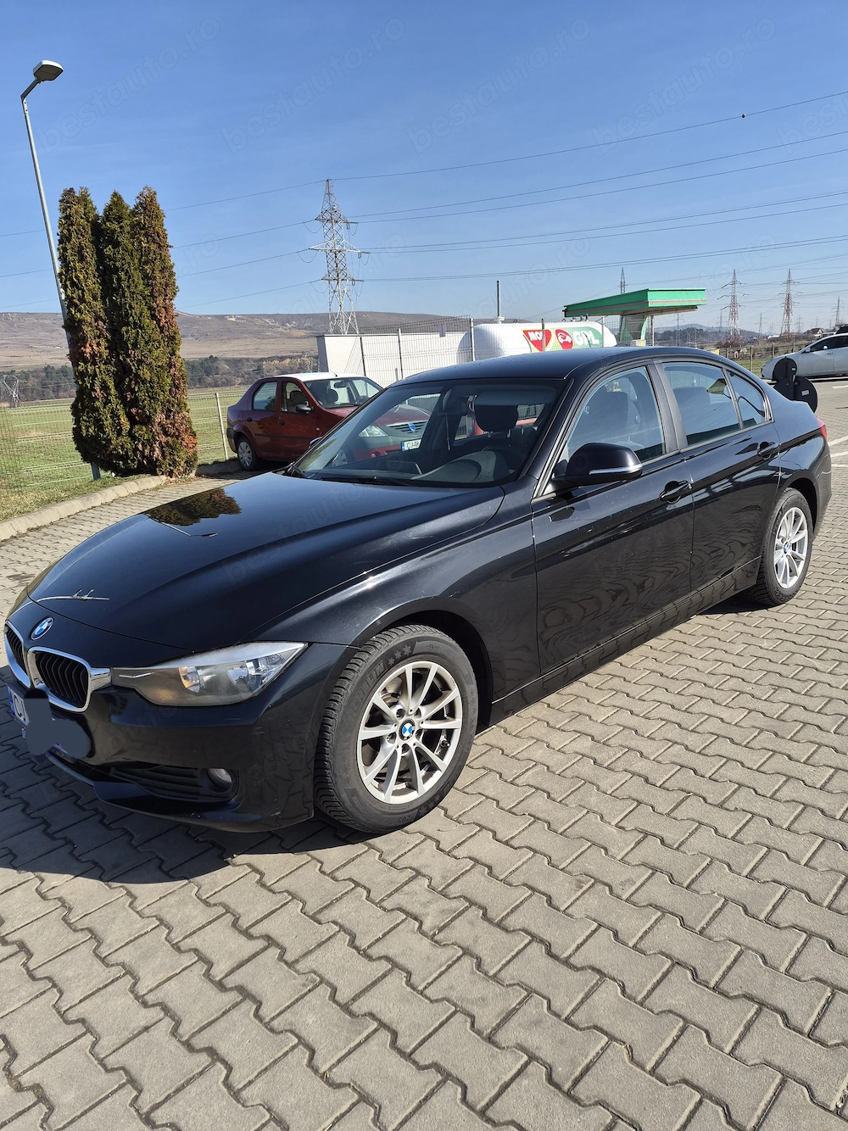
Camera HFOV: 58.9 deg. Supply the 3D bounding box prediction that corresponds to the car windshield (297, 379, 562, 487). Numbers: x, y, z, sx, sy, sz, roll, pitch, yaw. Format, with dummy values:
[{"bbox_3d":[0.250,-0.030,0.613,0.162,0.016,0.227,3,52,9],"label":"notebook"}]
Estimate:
[{"bbox_3d":[-0.029,-0.589,3.314,1.400,0.130,0.750,9,52,46],"label":"car windshield"}]

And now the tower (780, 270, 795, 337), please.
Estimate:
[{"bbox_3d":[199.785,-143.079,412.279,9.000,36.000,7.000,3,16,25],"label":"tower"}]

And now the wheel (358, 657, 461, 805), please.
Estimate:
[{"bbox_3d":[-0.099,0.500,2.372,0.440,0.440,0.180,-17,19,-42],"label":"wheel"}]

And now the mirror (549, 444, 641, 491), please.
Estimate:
[{"bbox_3d":[0.615,-0.353,2.707,0.200,0.160,0.245,-16,17,-41],"label":"mirror"}]

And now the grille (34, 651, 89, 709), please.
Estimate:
[{"bbox_3d":[-1.057,0.336,2.234,0.270,0.165,0.060,5,16,37],"label":"grille"}]

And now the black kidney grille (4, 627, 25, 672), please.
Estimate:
[{"bbox_3d":[-1.348,0.283,2.511,0.060,0.160,0.280,-13,17,-31],"label":"black kidney grille"}]

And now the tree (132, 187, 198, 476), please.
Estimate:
[{"bbox_3d":[-4.024,-3.481,11.405,0.800,4.117,0.800,-5,14,0],"label":"tree"}]

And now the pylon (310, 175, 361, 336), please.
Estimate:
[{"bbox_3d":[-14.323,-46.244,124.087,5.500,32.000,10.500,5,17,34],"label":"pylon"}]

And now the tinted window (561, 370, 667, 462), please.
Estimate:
[{"bbox_3d":[0.746,-0.590,3.018,0.800,0.400,0.060,-17,-3,-41],"label":"tinted window"}]

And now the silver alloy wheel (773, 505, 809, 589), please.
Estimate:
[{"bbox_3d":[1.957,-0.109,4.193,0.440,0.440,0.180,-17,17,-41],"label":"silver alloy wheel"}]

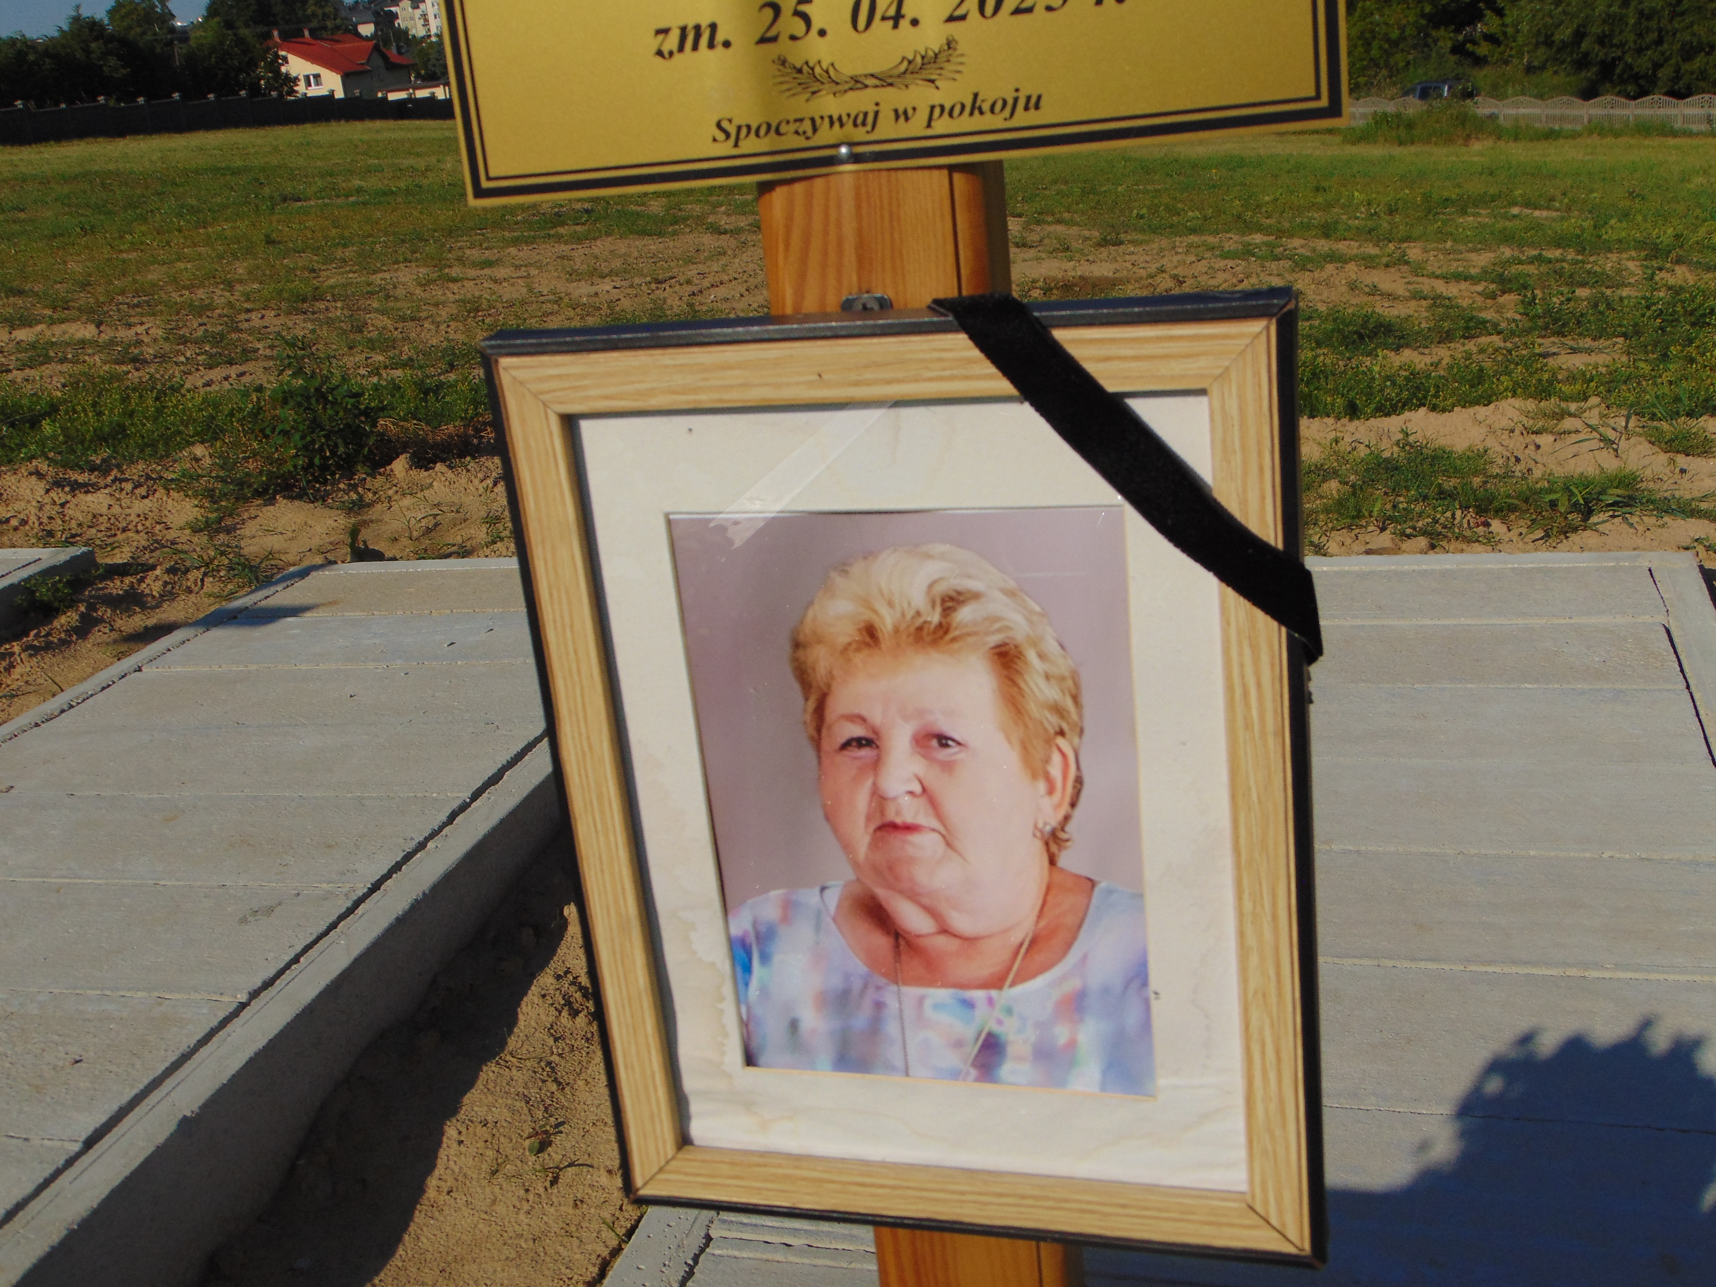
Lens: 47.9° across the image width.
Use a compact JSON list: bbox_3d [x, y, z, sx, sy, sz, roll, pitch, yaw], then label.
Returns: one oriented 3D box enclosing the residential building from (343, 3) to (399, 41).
[{"bbox_3d":[-71.640,-90.810,285.000,9.500,8.000,9.000,-7,17,1],"label":"residential building"}]

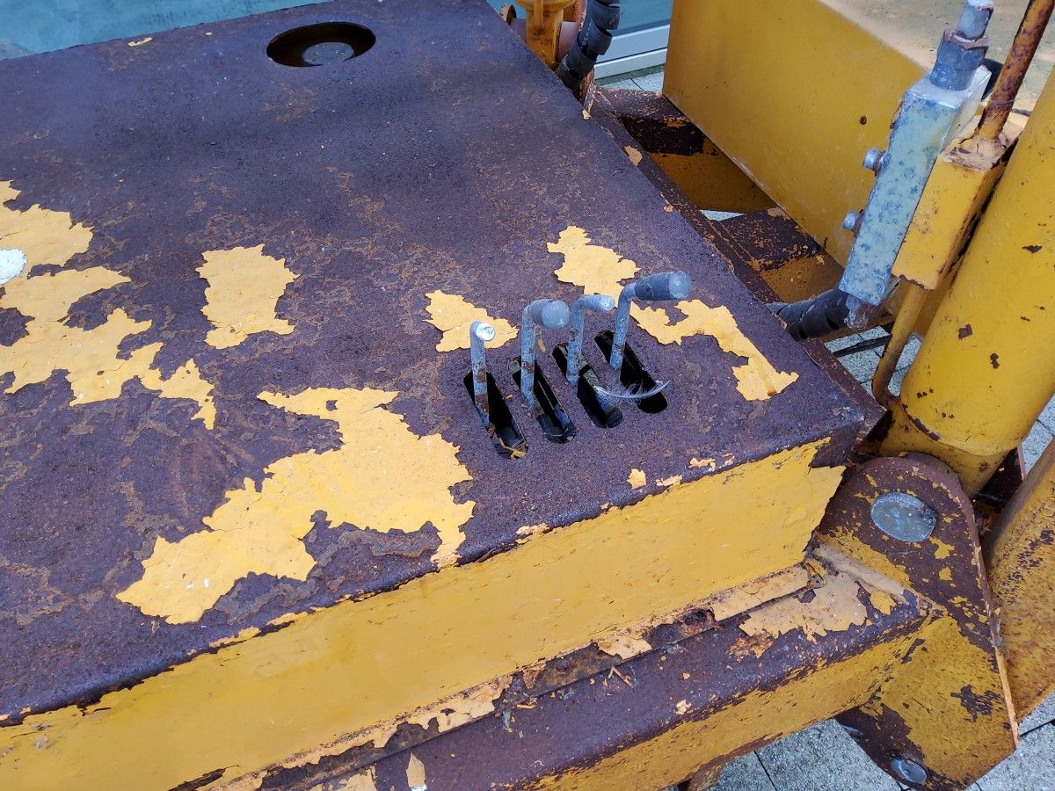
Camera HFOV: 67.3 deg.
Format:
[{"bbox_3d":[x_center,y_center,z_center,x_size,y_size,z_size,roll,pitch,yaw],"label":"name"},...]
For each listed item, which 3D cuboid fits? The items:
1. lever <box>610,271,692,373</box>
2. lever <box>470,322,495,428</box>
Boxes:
[{"bbox_3d":[0.095,-0.053,0.637,0.029,0.157,0.072,-17,50,-14],"label":"lever"},{"bbox_3d":[-0.033,-0.013,0.632,0.016,0.137,0.046,-17,50,-14],"label":"lever"}]

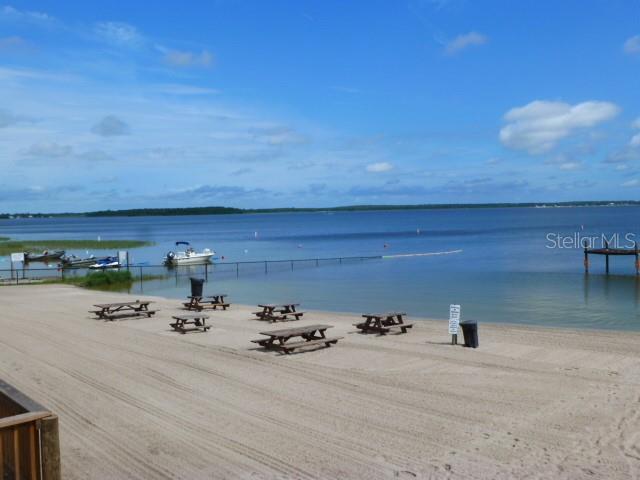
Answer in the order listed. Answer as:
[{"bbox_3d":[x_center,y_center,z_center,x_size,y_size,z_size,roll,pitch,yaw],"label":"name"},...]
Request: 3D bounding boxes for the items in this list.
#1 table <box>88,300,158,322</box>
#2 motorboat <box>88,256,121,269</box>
[{"bbox_3d":[-8.581,3.131,26.885,1.608,0.705,2.555,0,-1,35],"label":"table"},{"bbox_3d":[-21.303,2.254,60.452,3.100,1.150,1.150,-2,3,-15],"label":"motorboat"}]

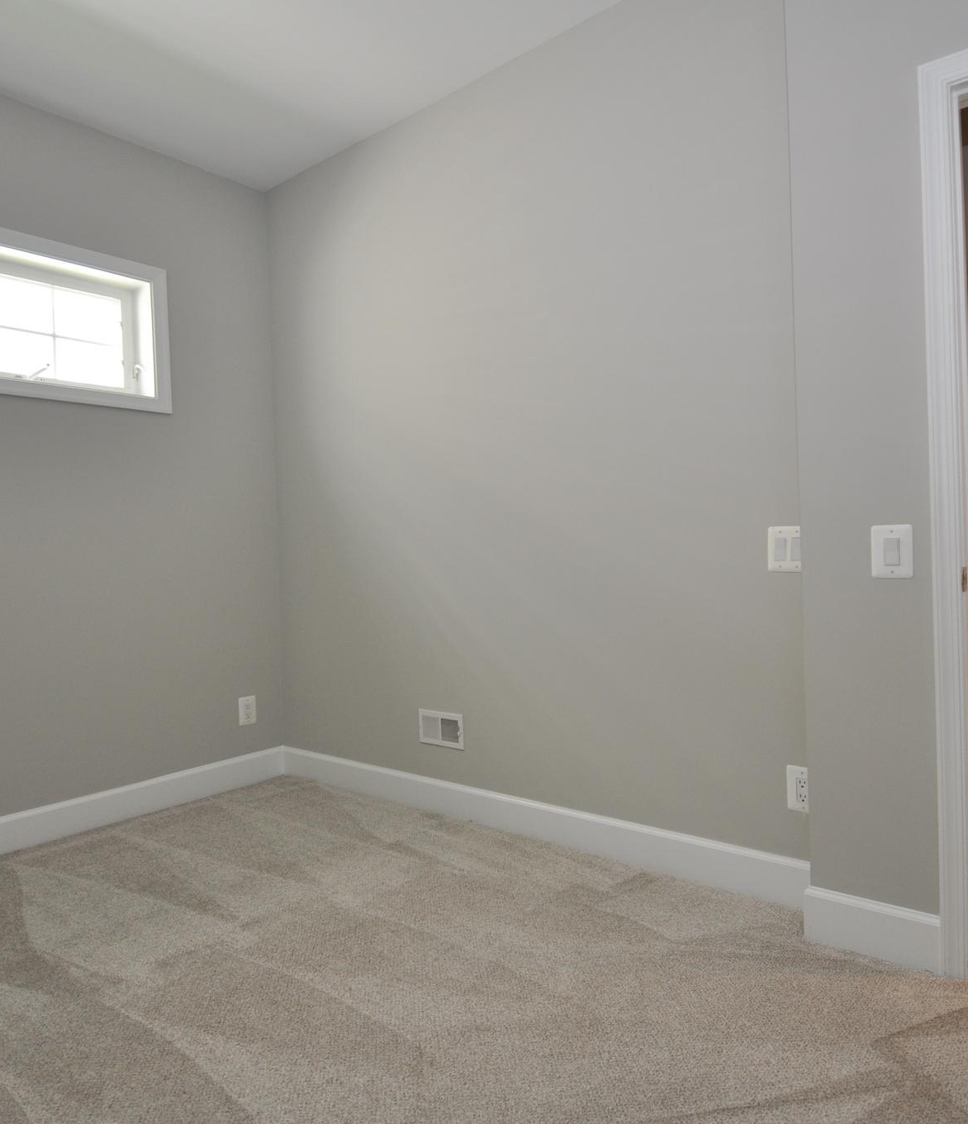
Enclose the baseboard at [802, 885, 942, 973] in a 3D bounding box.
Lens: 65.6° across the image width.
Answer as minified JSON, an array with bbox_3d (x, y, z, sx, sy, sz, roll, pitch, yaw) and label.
[{"bbox_3d":[0.952,0.902,1.854,0.300,0.135,0.016,-1,1,38],"label":"baseboard"}]

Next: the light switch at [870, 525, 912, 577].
[{"bbox_3d":[0.979,-0.024,1.801,0.086,0.124,0.011,-1,1,38],"label":"light switch"}]

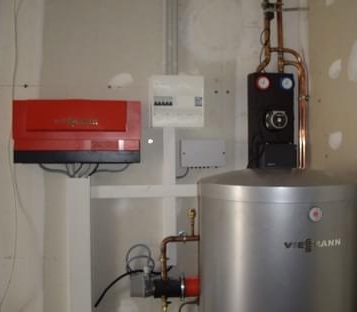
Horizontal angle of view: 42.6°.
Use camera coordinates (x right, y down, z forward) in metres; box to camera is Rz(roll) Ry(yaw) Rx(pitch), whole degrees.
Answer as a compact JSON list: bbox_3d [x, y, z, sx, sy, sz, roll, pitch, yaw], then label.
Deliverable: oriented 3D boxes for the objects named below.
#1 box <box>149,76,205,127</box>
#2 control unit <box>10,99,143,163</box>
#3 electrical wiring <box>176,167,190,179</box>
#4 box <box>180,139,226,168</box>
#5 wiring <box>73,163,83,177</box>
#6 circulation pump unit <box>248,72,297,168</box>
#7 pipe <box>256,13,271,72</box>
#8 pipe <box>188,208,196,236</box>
[{"bbox_3d":[-0.012,-0.260,2.212,0.255,0.238,0.100,0,1,-9],"label":"box"},{"bbox_3d":[-0.456,-0.107,2.103,0.552,0.277,0.180,0,1,-9],"label":"control unit"},{"bbox_3d":[0.023,0.082,2.254,0.063,0.060,0.025,0,1,-9],"label":"electrical wiring"},{"bbox_3d":[0.121,-0.013,2.261,0.222,0.136,0.050,0,1,-9],"label":"box"},{"bbox_3d":[-0.471,0.065,2.133,0.043,0.063,0.040,0,1,-9],"label":"wiring"},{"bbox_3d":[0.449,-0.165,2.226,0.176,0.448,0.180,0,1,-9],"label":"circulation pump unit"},{"bbox_3d":[0.412,-0.547,2.214,0.052,0.277,0.045,0,1,-9],"label":"pipe"},{"bbox_3d":[0.067,0.322,2.213,0.033,0.131,0.035,0,1,-9],"label":"pipe"}]

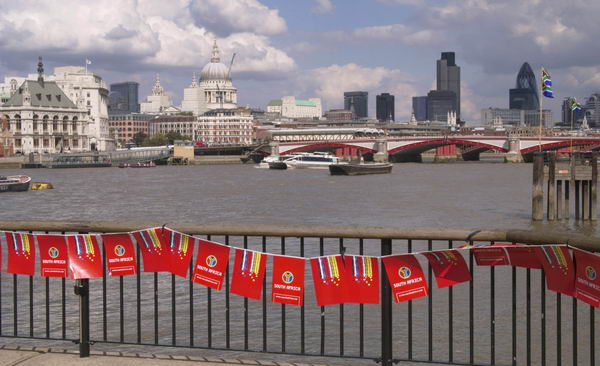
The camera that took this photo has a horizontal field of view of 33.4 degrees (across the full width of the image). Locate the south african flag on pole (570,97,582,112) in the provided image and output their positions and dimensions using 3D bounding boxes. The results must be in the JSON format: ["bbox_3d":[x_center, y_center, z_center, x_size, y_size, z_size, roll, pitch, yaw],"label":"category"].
[{"bbox_3d":[18.001,-5.111,65.000,0.750,1.000,0.300,0,2,18],"label":"south african flag on pole"}]

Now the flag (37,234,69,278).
[{"bbox_3d":[-1.637,0.487,6.619,0.210,0.275,0.040,-4,2,18],"label":"flag"}]

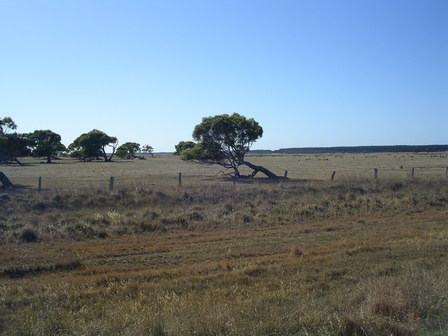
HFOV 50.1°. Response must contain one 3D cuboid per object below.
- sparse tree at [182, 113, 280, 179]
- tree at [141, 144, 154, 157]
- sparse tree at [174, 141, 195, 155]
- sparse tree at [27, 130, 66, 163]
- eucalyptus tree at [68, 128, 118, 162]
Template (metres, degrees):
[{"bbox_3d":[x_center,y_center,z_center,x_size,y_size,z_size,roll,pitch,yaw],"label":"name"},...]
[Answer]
[{"bbox_3d":[0.770,-2.110,46.000,9.160,6.200,6.800,0,2,0],"label":"sparse tree"},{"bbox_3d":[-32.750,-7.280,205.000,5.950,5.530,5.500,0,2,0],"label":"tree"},{"bbox_3d":[-13.090,-6.370,165.000,7.830,6.130,7.500,0,2,0],"label":"sparse tree"},{"bbox_3d":[-40.030,-4.760,108.000,8.850,7.260,8.000,0,2,0],"label":"sparse tree"},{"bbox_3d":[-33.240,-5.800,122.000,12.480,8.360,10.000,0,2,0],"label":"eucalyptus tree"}]

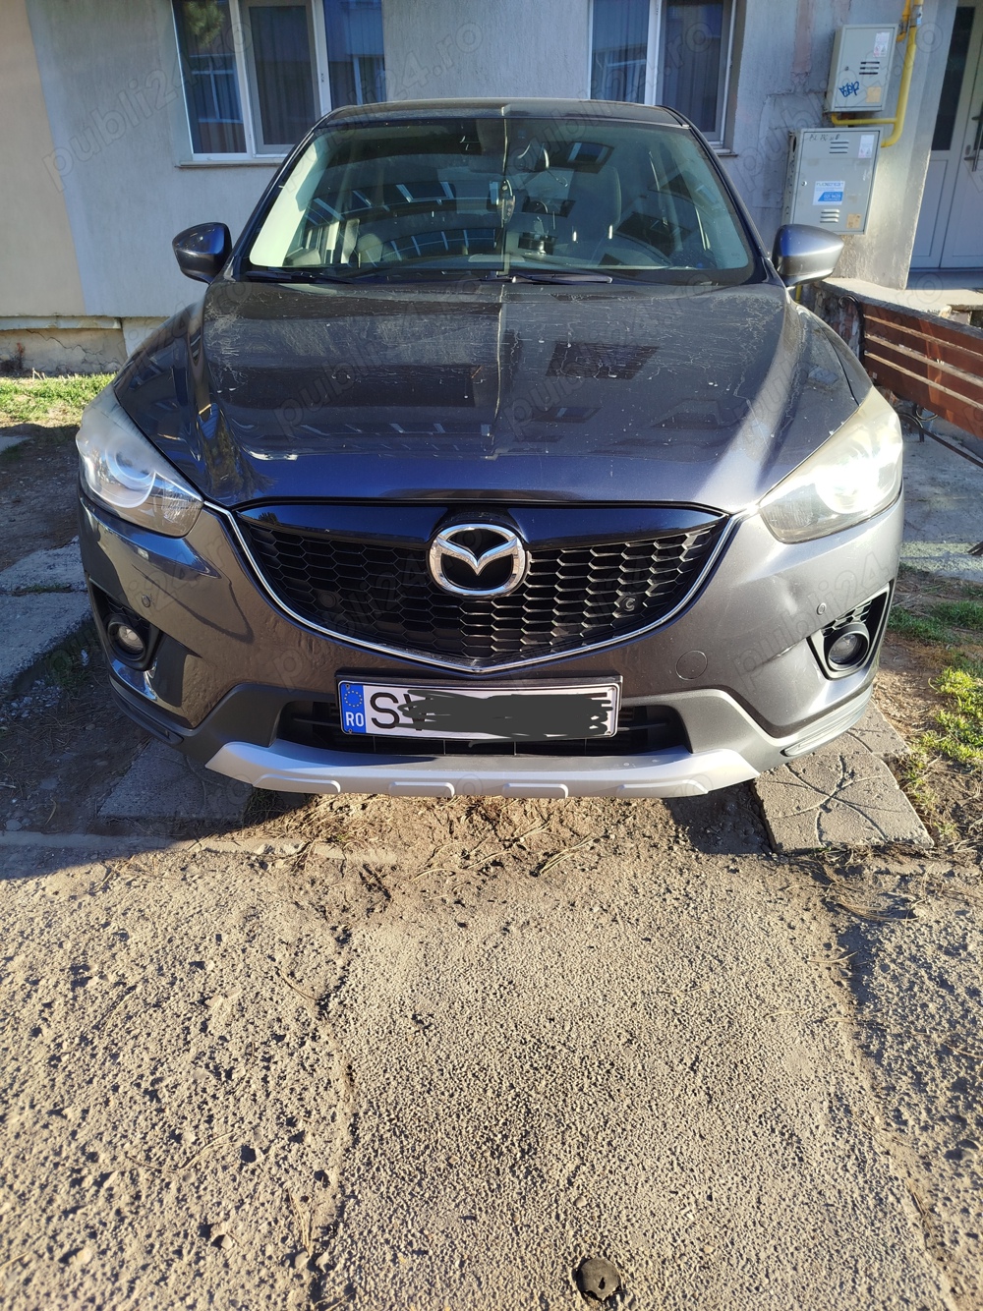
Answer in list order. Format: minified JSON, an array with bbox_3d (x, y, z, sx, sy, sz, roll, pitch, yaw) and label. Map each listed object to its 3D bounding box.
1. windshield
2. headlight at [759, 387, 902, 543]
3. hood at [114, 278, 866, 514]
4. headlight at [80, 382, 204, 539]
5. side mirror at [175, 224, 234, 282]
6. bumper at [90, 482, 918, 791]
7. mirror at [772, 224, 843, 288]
[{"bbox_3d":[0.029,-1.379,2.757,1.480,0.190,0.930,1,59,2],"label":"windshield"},{"bbox_3d":[0.677,-0.391,1.840,0.370,0.250,0.500,1,25,2],"label":"headlight"},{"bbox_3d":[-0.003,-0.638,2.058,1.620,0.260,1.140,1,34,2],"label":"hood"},{"bbox_3d":[-0.702,-0.411,1.881,0.370,0.250,0.500,1,25,2],"label":"headlight"},{"bbox_3d":[-0.915,-1.271,2.866,0.220,0.175,0.160,1,25,2],"label":"side mirror"},{"bbox_3d":[-0.016,-0.078,1.892,1.780,0.550,0.570,1,25,2],"label":"bumper"},{"bbox_3d":[0.979,-1.239,2.811,0.230,0.180,0.160,1,25,2],"label":"mirror"}]

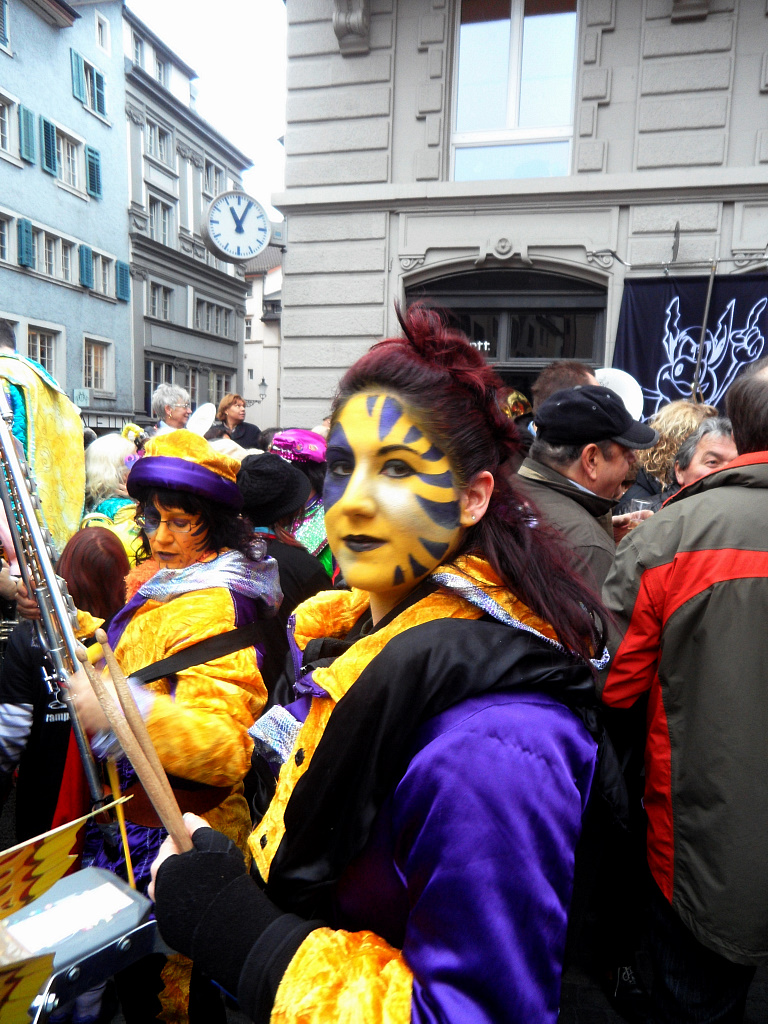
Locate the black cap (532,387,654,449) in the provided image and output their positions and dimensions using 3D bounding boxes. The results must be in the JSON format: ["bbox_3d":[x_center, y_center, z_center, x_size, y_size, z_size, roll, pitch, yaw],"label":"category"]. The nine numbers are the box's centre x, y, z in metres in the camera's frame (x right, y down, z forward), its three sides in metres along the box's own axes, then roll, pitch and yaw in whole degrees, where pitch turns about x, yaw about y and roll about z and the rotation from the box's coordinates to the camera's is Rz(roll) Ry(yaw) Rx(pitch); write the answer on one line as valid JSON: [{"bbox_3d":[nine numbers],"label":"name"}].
[{"bbox_3d":[0.442,-0.195,1.460,0.260,0.130,0.180,-1,8,-17],"label":"black cap"}]

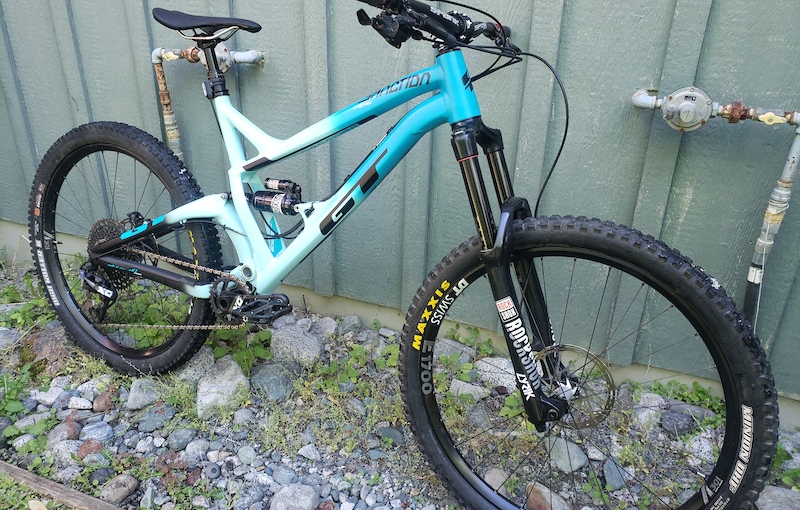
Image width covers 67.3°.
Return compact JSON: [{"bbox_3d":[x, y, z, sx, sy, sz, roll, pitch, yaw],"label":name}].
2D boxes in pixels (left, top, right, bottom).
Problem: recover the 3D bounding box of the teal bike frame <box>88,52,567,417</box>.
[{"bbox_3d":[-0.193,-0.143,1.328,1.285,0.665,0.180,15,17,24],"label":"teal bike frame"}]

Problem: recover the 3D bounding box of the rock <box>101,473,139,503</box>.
[{"bbox_3d":[-0.622,0.520,1.337,0.050,0.045,0.080,20,31,35],"label":"rock"}]

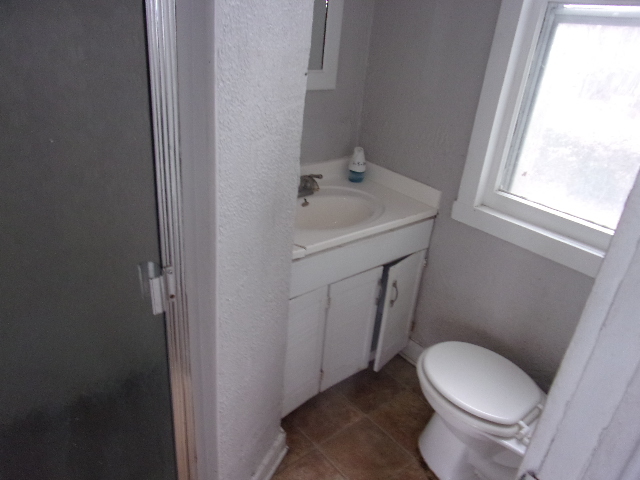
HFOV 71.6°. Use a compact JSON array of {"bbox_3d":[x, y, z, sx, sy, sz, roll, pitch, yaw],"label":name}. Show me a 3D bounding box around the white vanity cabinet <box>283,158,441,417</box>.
[{"bbox_3d":[-0.006,0.203,2.154,0.882,0.972,0.562,-16,33,-34],"label":"white vanity cabinet"}]

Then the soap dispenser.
[{"bbox_3d":[0.193,-0.386,2.282,0.087,0.172,0.078,-3,28,-14],"label":"soap dispenser"}]

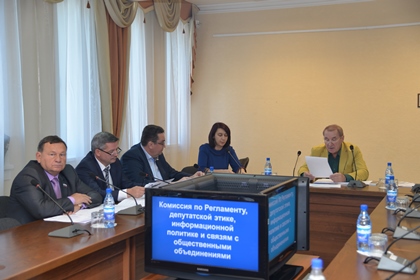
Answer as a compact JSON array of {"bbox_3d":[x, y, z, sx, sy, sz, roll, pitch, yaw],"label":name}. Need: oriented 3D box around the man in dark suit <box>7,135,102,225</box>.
[{"bbox_3d":[-0.964,0.589,3.660,0.720,1.230,0.600,3,4,38],"label":"man in dark suit"}]

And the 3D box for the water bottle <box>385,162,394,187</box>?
[{"bbox_3d":[1.462,0.295,4.739,0.065,0.216,0.065,1,4,23],"label":"water bottle"}]

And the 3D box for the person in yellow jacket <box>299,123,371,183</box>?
[{"bbox_3d":[1.133,0.482,5.381,0.640,1.250,0.720,1,4,23],"label":"person in yellow jacket"}]

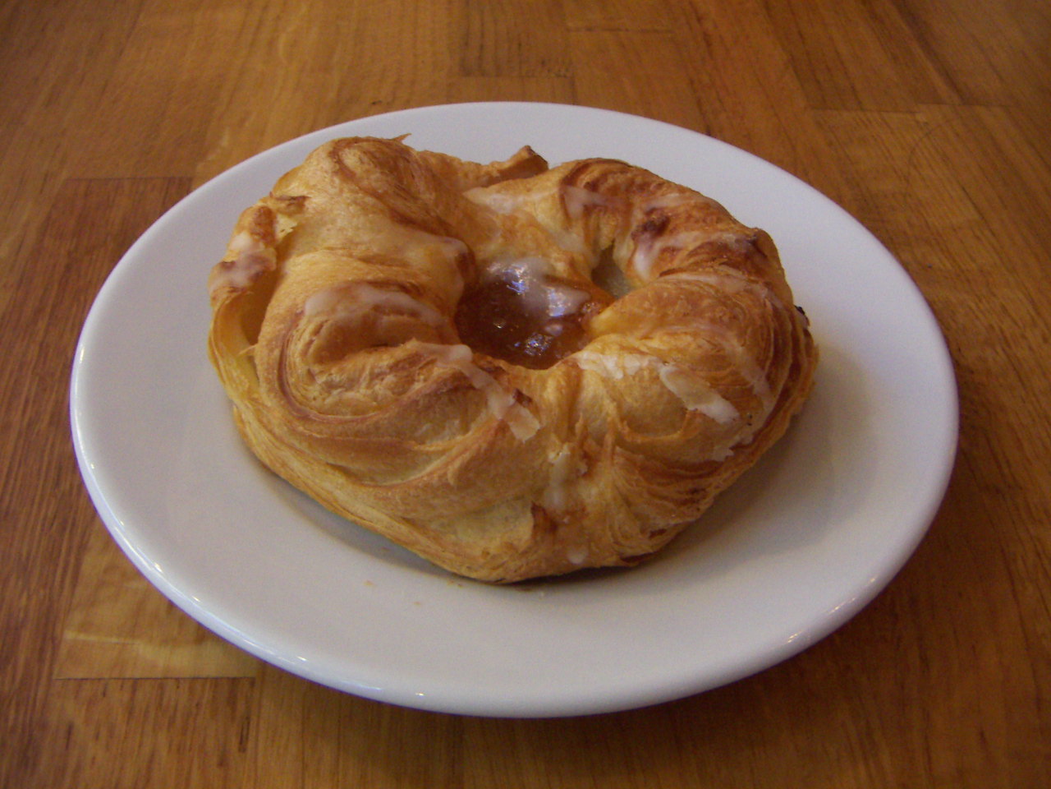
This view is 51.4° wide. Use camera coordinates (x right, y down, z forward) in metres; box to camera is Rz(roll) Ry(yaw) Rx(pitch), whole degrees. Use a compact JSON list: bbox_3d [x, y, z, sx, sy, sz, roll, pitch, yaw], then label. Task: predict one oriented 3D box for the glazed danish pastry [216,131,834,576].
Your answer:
[{"bbox_3d":[-0.003,-0.017,0.224,0.126,0.038,0.111,2,44,0],"label":"glazed danish pastry"}]

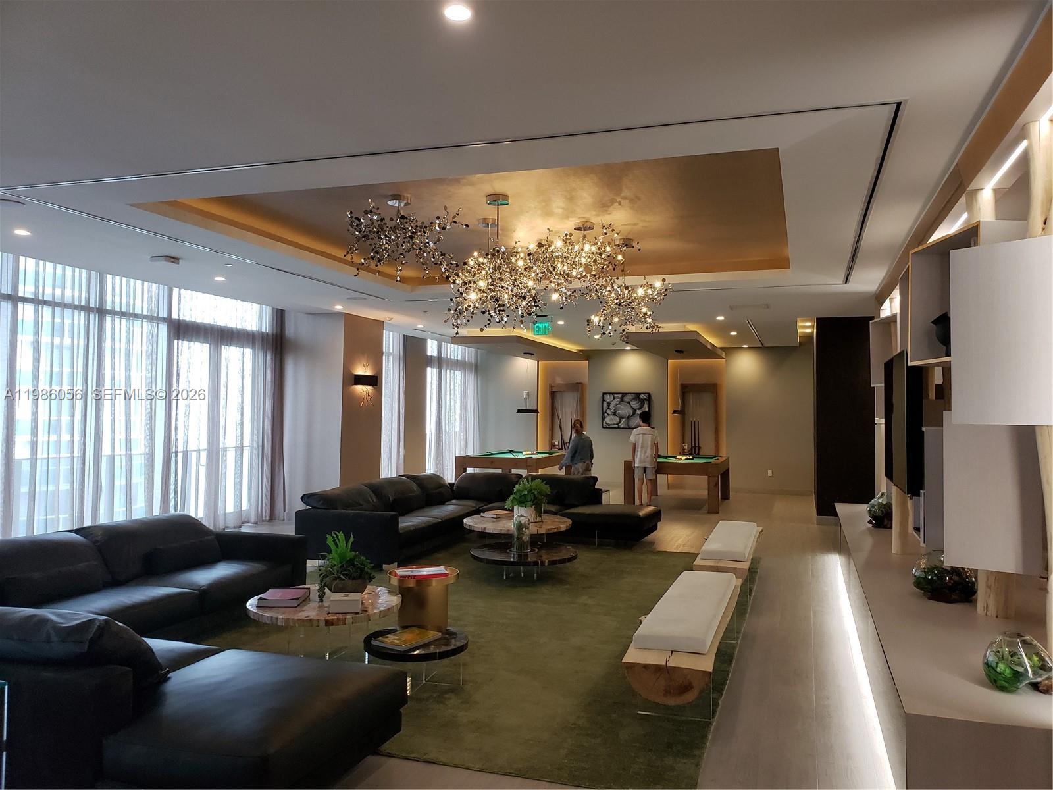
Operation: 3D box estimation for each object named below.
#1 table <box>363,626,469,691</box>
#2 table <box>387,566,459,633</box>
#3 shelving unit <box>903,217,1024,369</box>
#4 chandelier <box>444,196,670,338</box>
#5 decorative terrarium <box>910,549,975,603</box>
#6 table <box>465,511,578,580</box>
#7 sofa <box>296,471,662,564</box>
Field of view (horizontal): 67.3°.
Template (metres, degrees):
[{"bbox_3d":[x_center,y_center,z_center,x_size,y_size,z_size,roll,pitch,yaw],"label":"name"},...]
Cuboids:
[{"bbox_3d":[-0.653,1.585,4.689,0.613,0.263,0.613,1,-1,0],"label":"table"},{"bbox_3d":[-0.719,1.486,5.515,0.491,0.496,0.491,1,-1,0],"label":"table"},{"bbox_3d":[2.572,-0.551,4.600,0.314,0.725,0.815,1,-1,2],"label":"shelving unit"},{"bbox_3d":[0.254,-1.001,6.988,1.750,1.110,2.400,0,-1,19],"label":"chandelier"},{"bbox_3d":[2.703,1.167,5.120,0.375,0.278,0.334,0,-1,27],"label":"decorative terrarium"},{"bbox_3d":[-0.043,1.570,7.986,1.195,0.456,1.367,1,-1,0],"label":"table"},{"bbox_3d":[-0.316,1.403,9.264,3.260,0.800,3.400,0,-1,19],"label":"sofa"}]

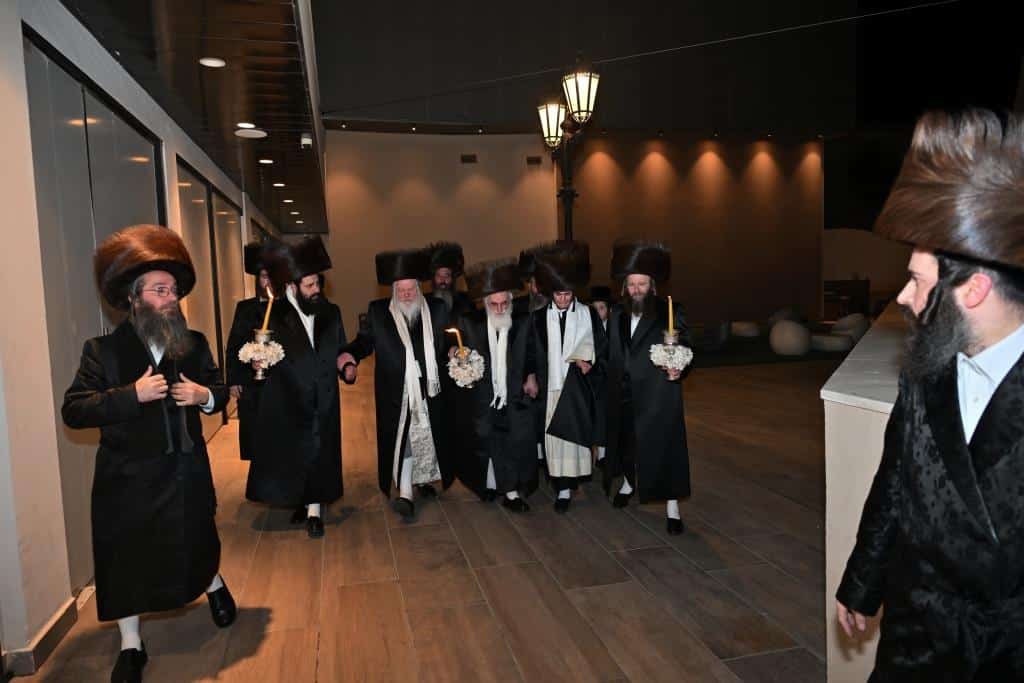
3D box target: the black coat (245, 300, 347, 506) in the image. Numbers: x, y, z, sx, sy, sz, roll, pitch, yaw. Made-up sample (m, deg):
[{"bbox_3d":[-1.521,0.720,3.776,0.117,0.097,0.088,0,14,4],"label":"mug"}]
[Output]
[{"bbox_3d":[-1.447,0.395,4.650,0.600,1.360,0.450,-4,5,-28],"label":"black coat"}]

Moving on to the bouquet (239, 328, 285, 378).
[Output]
[{"bbox_3d":[-1.615,0.084,4.420,0.290,0.320,0.270,-3,5,-10],"label":"bouquet"}]

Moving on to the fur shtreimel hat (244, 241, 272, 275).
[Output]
[{"bbox_3d":[-2.016,-0.694,5.640,0.360,0.240,0.360,-2,-1,-11],"label":"fur shtreimel hat"}]

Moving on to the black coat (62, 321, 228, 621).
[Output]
[{"bbox_3d":[-1.659,0.552,3.090,0.660,1.250,0.430,-5,5,-33],"label":"black coat"}]

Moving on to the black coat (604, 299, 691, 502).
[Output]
[{"bbox_3d":[0.889,0.367,4.480,0.540,1.320,0.440,-1,5,16],"label":"black coat"}]

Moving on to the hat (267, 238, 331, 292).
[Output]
[{"bbox_3d":[-1.454,-0.531,4.650,0.390,0.220,0.390,-23,5,-31],"label":"hat"}]

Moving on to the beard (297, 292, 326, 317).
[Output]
[{"bbox_3d":[-1.367,-0.254,4.630,0.140,0.170,0.165,10,11,44],"label":"beard"}]

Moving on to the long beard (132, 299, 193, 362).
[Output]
[{"bbox_3d":[-1.520,-0.044,2.970,0.170,0.250,0.210,8,10,39],"label":"long beard"}]

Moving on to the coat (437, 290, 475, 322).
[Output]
[{"bbox_3d":[-0.558,0.239,6.100,0.550,1.380,0.360,-2,5,-6],"label":"coat"}]

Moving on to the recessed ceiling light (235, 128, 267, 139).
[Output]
[{"bbox_3d":[-2.589,-2.056,6.760,0.320,0.030,0.320,-3,5,-14],"label":"recessed ceiling light"}]

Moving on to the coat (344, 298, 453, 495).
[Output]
[{"bbox_3d":[-0.811,0.366,4.920,0.720,1.370,0.420,-3,5,-8],"label":"coat"}]

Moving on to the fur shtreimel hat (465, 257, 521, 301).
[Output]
[{"bbox_3d":[-0.133,-0.456,4.900,0.380,0.230,0.380,-10,7,-6],"label":"fur shtreimel hat"}]

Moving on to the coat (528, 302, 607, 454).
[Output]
[{"bbox_3d":[0.423,0.265,5.020,0.560,1.070,0.400,-2,5,-5],"label":"coat"}]

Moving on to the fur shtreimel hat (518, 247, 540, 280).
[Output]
[{"bbox_3d":[0.239,-0.687,6.050,0.370,0.250,0.370,-2,-1,-11],"label":"fur shtreimel hat"}]

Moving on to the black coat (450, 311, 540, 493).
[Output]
[{"bbox_3d":[-0.121,0.463,5.020,0.600,1.320,0.480,-2,5,-6],"label":"black coat"}]

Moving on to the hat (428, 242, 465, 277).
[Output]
[{"bbox_3d":[-0.601,-0.740,6.120,0.365,0.250,0.365,0,-2,-6],"label":"hat"}]

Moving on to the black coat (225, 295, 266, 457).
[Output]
[{"bbox_3d":[-2.037,0.303,5.620,0.560,1.350,0.360,-3,5,-14],"label":"black coat"}]

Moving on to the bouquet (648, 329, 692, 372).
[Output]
[{"bbox_3d":[1.026,0.065,4.420,0.275,0.275,0.260,-2,5,0],"label":"bouquet"}]

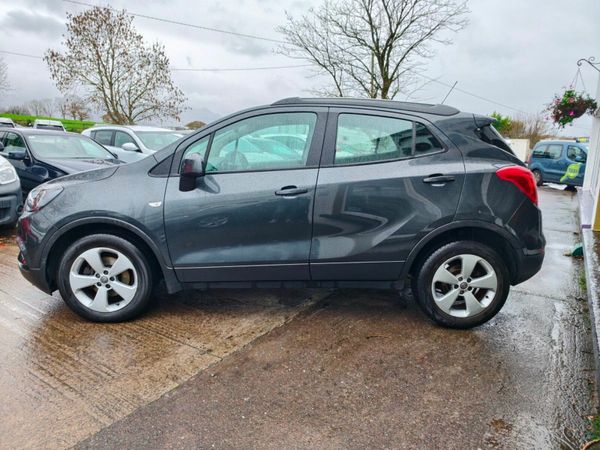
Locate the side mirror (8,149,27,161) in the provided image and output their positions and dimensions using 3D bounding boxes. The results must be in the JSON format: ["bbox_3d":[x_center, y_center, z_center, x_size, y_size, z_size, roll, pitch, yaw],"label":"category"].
[{"bbox_3d":[-4.582,-1.143,6.467,0.130,0.160,0.230,8,13,31],"label":"side mirror"}]

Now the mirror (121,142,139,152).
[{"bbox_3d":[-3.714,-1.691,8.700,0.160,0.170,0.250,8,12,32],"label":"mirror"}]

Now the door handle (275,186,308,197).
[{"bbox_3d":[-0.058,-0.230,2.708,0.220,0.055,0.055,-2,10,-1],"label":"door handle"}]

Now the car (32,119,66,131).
[{"bbox_3d":[-13.157,-4.793,21.000,1.800,1.530,4.350,-5,12,-32],"label":"car"}]

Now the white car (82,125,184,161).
[{"bbox_3d":[-3.465,-1.556,9.537,4.270,1.450,1.770,8,13,30],"label":"white car"}]

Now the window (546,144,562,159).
[{"bbox_3d":[9.458,-2.728,14.800,0.060,0.520,0.820,11,10,-4],"label":"window"}]

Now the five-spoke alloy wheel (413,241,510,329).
[{"bbox_3d":[1.175,0.421,2.933,0.685,0.685,0.220,1,11,-1],"label":"five-spoke alloy wheel"}]

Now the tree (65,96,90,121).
[{"bbox_3d":[-41.855,-21.821,75.000,4.700,4.600,4.400,-5,13,-28],"label":"tree"}]

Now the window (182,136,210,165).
[{"bbox_3d":[-0.714,-0.487,2.736,0.200,0.250,0.045,2,-7,6],"label":"window"}]

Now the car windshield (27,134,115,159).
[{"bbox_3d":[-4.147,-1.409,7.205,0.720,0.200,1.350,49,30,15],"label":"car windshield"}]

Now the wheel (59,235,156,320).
[{"bbox_3d":[-1.379,0.371,2.901,0.685,0.685,0.220,1,11,-1],"label":"wheel"}]

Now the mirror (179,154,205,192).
[{"bbox_3d":[-0.710,-0.337,2.611,0.140,0.215,0.220,1,11,-1],"label":"mirror"}]

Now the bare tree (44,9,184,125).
[{"bbox_3d":[-11.106,-9.360,24.000,8.500,7.700,7.500,1,10,0],"label":"bare tree"}]

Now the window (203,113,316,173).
[{"bbox_3d":[-0.275,-0.582,2.779,0.764,0.437,0.080,1,-15,-1],"label":"window"}]

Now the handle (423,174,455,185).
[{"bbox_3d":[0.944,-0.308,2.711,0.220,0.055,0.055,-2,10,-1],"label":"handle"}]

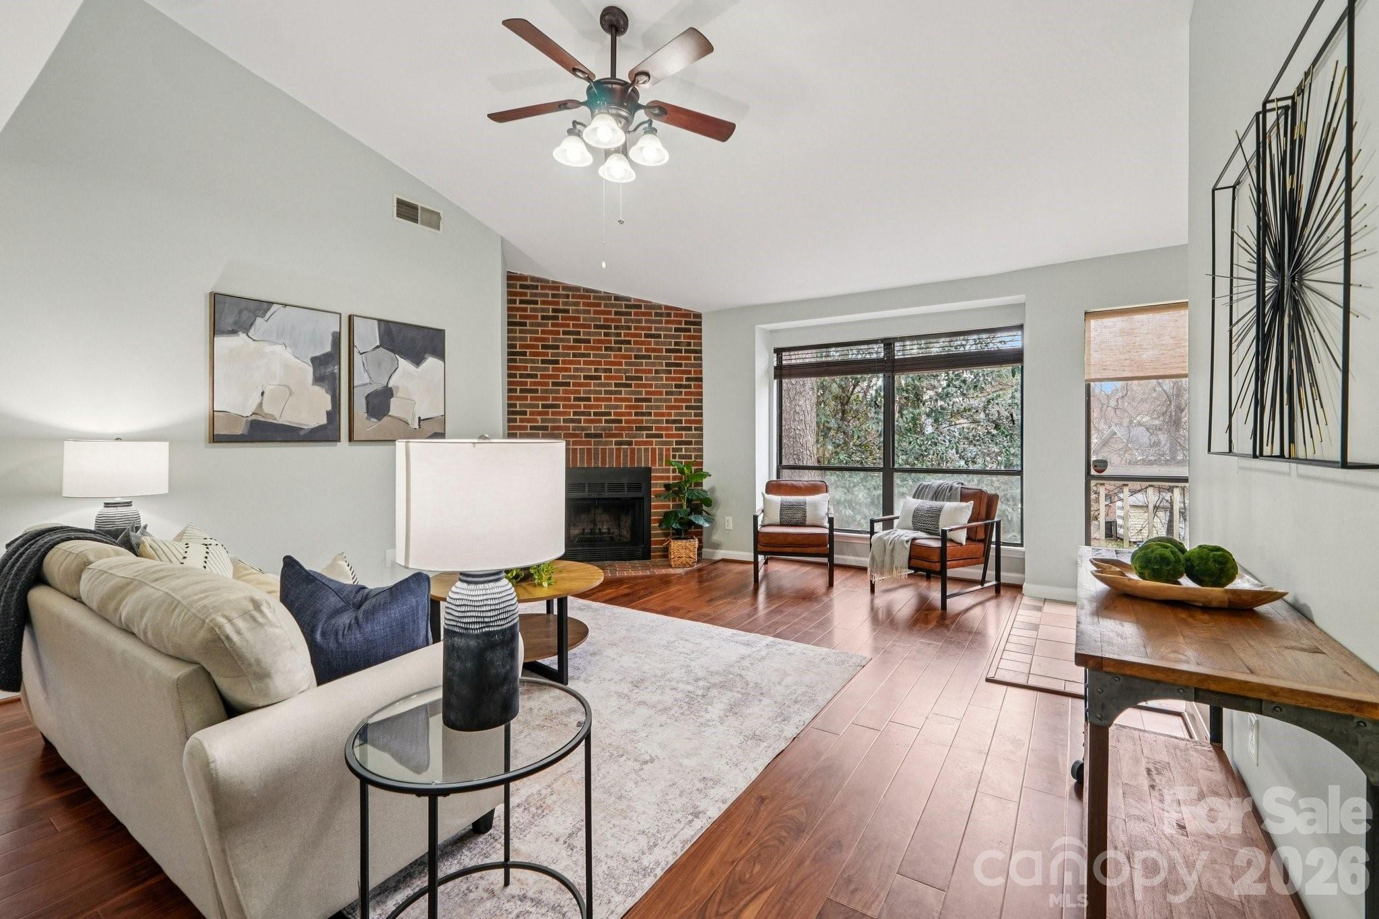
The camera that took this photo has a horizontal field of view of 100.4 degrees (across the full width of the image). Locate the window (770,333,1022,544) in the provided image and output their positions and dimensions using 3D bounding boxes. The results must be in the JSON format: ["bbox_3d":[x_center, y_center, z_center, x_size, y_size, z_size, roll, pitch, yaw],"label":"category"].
[{"bbox_3d":[1.810,-0.204,5.247,2.187,1.789,0.090,1,2,31],"label":"window"}]

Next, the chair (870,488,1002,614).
[{"bbox_3d":[1.906,0.626,4.442,0.810,0.800,0.610,-2,2,-37],"label":"chair"}]

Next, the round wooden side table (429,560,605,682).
[{"bbox_3d":[-0.903,0.852,3.023,0.910,0.455,0.910,0,2,0],"label":"round wooden side table"}]

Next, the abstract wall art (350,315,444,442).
[{"bbox_3d":[-2.357,-0.624,4.691,0.050,0.963,0.752,1,2,35],"label":"abstract wall art"}]

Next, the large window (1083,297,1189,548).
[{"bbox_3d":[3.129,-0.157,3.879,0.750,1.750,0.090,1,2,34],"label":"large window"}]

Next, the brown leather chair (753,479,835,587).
[{"bbox_3d":[0.923,0.615,5.066,0.655,0.818,0.770,0,2,11],"label":"brown leather chair"}]

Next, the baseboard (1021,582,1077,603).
[{"bbox_3d":[2.712,1.000,4.304,0.346,0.094,0.018,1,2,31],"label":"baseboard"}]

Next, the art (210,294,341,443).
[{"bbox_3d":[-2.846,-0.599,4.004,0.050,0.961,0.757,1,2,35],"label":"art"}]

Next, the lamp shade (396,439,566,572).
[{"bbox_3d":[-0.475,0.091,1.335,0.367,0.264,0.367,0,2,0],"label":"lamp shade"}]

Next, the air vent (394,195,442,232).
[{"bbox_3d":[-1.946,-1.764,4.144,0.030,0.158,0.355,1,2,34],"label":"air vent"}]

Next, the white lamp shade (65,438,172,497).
[{"bbox_3d":[-2.816,0.043,2.837,0.367,0.261,0.367,0,2,0],"label":"white lamp shade"}]

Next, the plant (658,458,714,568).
[{"bbox_3d":[-0.029,0.491,5.407,0.520,1.000,0.490,0,2,-11],"label":"plant"}]

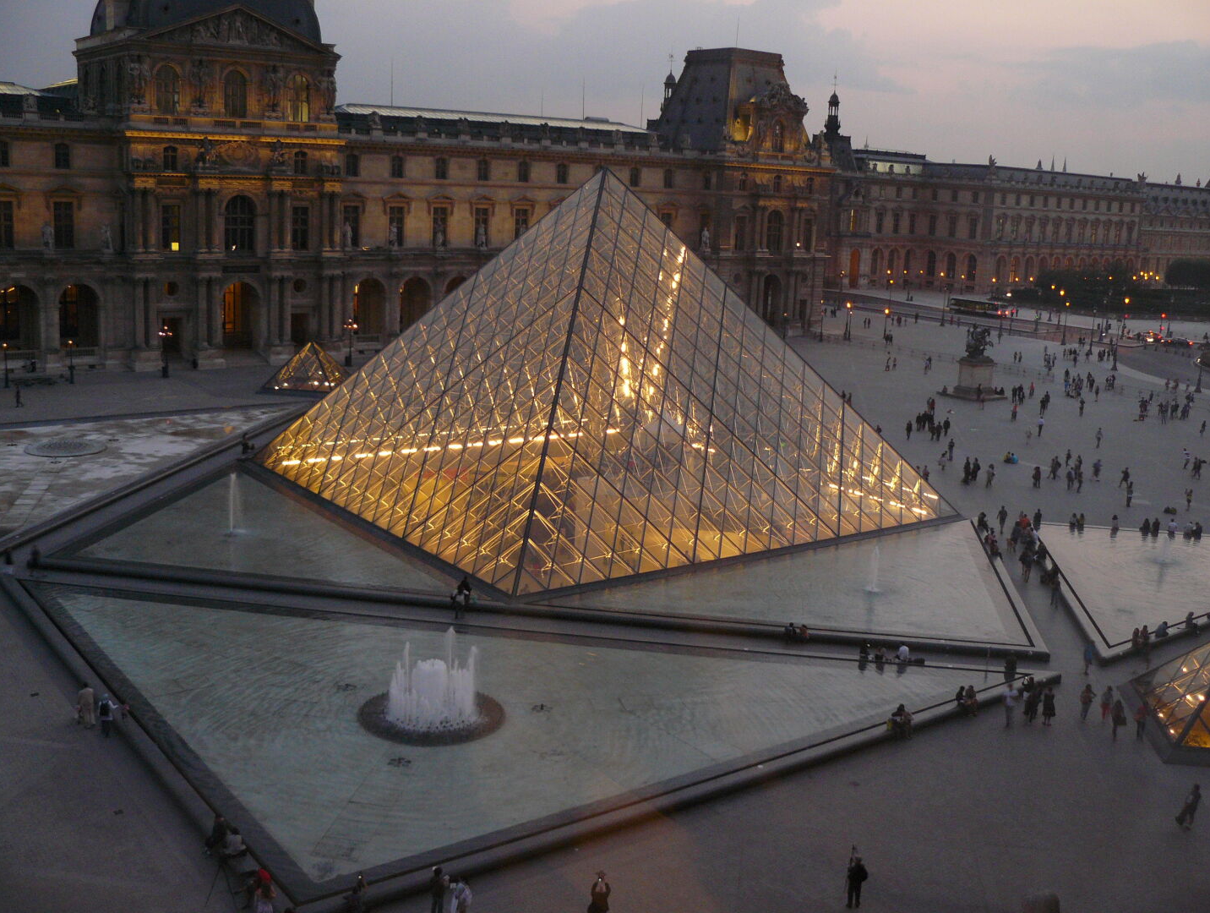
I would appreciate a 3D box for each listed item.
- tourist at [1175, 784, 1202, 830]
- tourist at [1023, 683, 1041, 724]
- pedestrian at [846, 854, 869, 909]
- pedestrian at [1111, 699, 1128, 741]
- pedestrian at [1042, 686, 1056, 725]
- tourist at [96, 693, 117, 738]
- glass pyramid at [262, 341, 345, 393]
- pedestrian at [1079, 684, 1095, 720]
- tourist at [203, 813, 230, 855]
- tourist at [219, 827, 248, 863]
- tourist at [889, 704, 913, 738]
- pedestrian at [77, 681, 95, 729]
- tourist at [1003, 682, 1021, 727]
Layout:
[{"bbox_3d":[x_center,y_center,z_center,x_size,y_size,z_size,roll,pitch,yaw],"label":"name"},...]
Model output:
[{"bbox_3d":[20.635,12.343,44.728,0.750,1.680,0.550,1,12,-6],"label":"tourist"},{"bbox_3d":[17.486,10.041,51.552,0.520,1.680,0.400,5,12,11],"label":"tourist"},{"bbox_3d":[7.767,13.019,38.851,0.650,1.720,0.450,-1,12,-14],"label":"pedestrian"},{"bbox_3d":[20.482,10.436,50.362,0.500,1.680,0.420,3,12,0],"label":"pedestrian"},{"bbox_3d":[18.667,10.448,53.144,0.520,1.700,0.420,8,13,23],"label":"pedestrian"},{"bbox_3d":[-18.296,9.484,46.400,0.580,1.680,0.450,2,12,-1],"label":"tourist"},{"bbox_3d":[-28.683,-9.152,123.899,7.100,4.300,7.100,4,12,8],"label":"glass pyramid"},{"bbox_3d":[20.502,10.441,53.717,0.520,1.630,0.520,-3,13,-25],"label":"pedestrian"},{"bbox_3d":[-11.990,11.599,39.036,0.750,1.220,0.520,-7,15,-37],"label":"tourist"},{"bbox_3d":[-11.682,12.196,39.700,0.750,1.200,0.600,-5,14,-33],"label":"tourist"},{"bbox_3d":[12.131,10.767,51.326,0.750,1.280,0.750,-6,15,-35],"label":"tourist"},{"bbox_3d":[-20.036,9.614,48.883,0.620,1.820,0.420,-1,13,-17],"label":"pedestrian"},{"bbox_3d":[16.414,10.032,51.097,0.420,1.790,0.520,5,12,11],"label":"tourist"}]

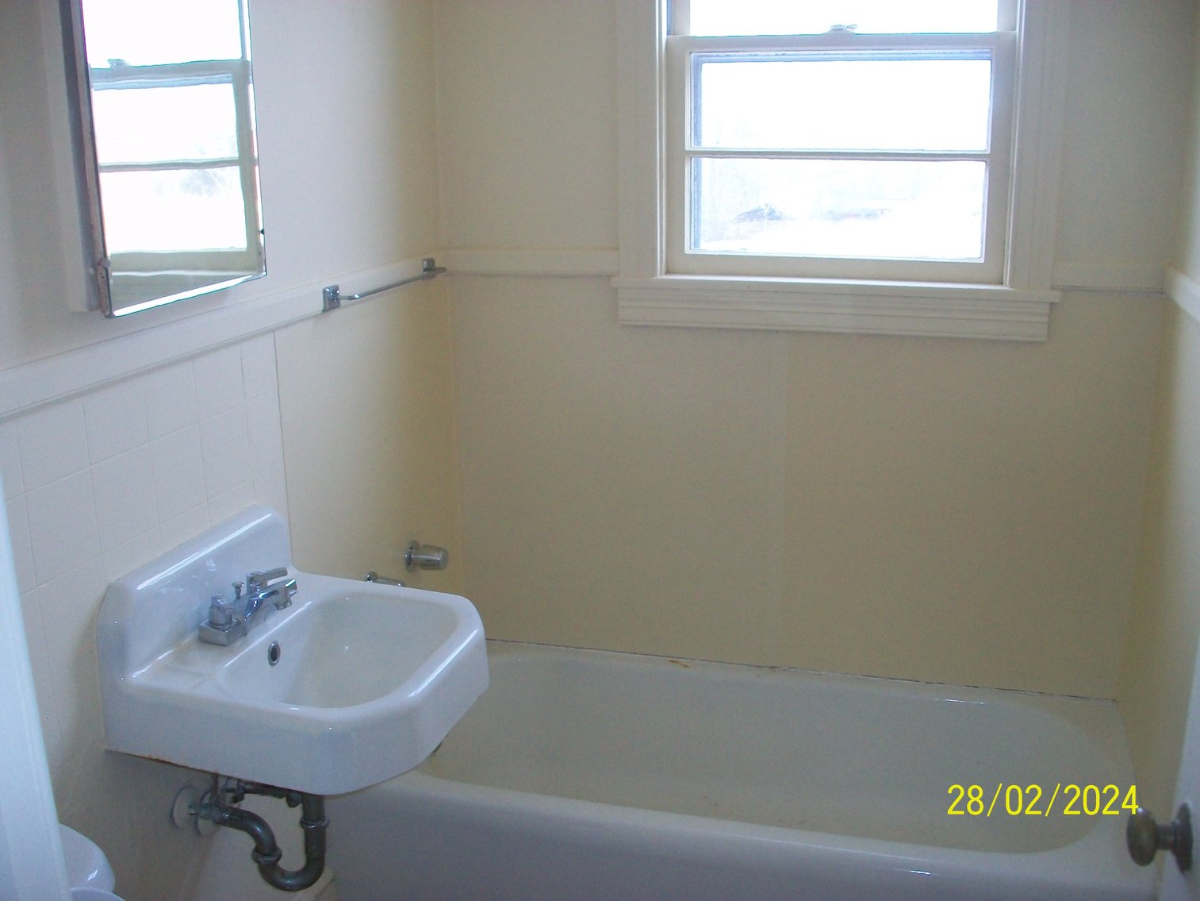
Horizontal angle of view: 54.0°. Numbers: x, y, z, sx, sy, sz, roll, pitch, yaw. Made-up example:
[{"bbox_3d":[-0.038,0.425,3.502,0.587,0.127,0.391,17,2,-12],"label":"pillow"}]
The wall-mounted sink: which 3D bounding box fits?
[{"bbox_3d":[-0.405,0.263,1.706,0.440,0.226,0.472,3,15,15],"label":"wall-mounted sink"}]

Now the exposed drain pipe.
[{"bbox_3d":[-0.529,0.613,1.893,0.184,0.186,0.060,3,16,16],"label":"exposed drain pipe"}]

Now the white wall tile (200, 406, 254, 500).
[{"bbox_3d":[-0.595,-0.003,1.876,0.008,0.127,0.126,3,16,16],"label":"white wall tile"}]

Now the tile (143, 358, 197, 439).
[{"bbox_3d":[-0.629,-0.080,1.728,0.008,0.104,0.126,3,16,16],"label":"tile"}]

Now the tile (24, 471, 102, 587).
[{"bbox_3d":[-0.675,0.094,1.482,0.008,0.119,0.125,3,15,15],"label":"tile"}]

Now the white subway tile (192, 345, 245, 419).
[{"bbox_3d":[-0.583,-0.105,1.808,0.008,0.094,0.127,3,15,15],"label":"white subway tile"}]

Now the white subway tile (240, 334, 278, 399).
[{"bbox_3d":[-0.567,-0.144,1.952,0.008,0.104,0.105,3,16,16],"label":"white subway tile"}]

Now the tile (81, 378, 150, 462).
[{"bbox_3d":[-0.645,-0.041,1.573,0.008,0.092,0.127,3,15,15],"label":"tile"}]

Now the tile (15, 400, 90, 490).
[{"bbox_3d":[-0.694,-0.014,1.495,0.008,0.104,0.126,3,16,16],"label":"tile"}]

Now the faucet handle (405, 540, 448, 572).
[{"bbox_3d":[-0.379,0.232,2.587,0.079,0.062,0.060,3,16,16],"label":"faucet handle"}]

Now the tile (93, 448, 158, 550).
[{"bbox_3d":[-0.644,0.063,1.601,0.008,0.120,0.127,3,15,15],"label":"tile"}]

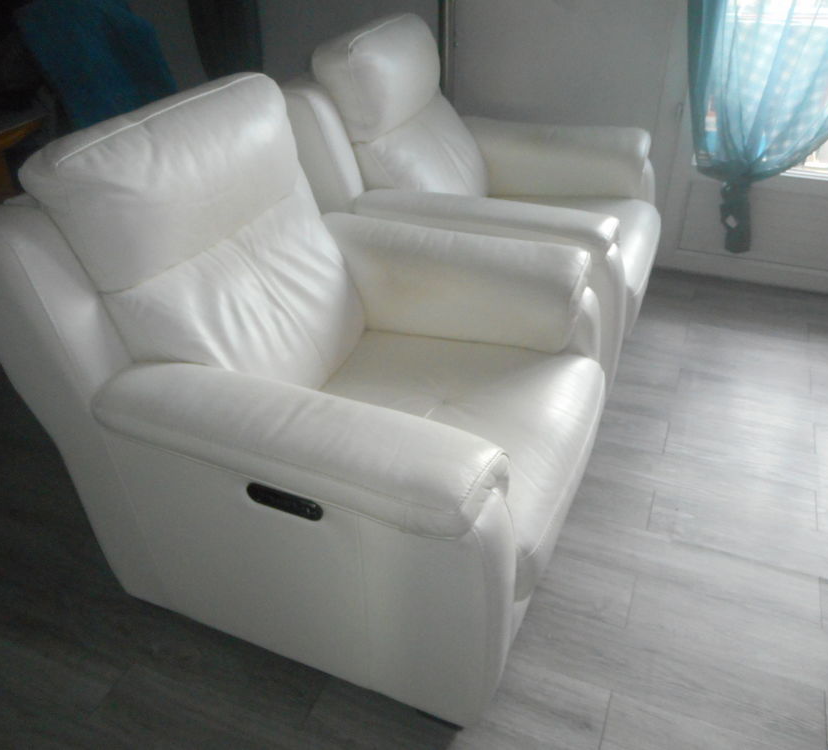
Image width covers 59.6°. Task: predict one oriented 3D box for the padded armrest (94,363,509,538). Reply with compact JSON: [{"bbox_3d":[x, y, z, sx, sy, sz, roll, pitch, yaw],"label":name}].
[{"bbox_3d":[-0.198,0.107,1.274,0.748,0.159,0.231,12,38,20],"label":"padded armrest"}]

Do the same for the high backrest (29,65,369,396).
[{"bbox_3d":[-0.363,-0.250,1.530,0.272,0.612,0.646,1,33,27],"label":"high backrest"}]

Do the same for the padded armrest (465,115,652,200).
[{"bbox_3d":[0.452,-0.767,2.521,0.728,0.211,0.238,12,38,20],"label":"padded armrest"}]

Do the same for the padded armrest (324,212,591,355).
[{"bbox_3d":[0.083,-0.259,1.824,0.734,0.218,0.238,12,38,20],"label":"padded armrest"}]

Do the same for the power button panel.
[{"bbox_3d":[-0.216,0.212,1.205,0.146,0.045,0.015,12,38,20],"label":"power button panel"}]

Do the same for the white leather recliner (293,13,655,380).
[{"bbox_3d":[0.245,-0.577,2.302,1.020,1.009,0.945,12,38,20],"label":"white leather recliner"}]

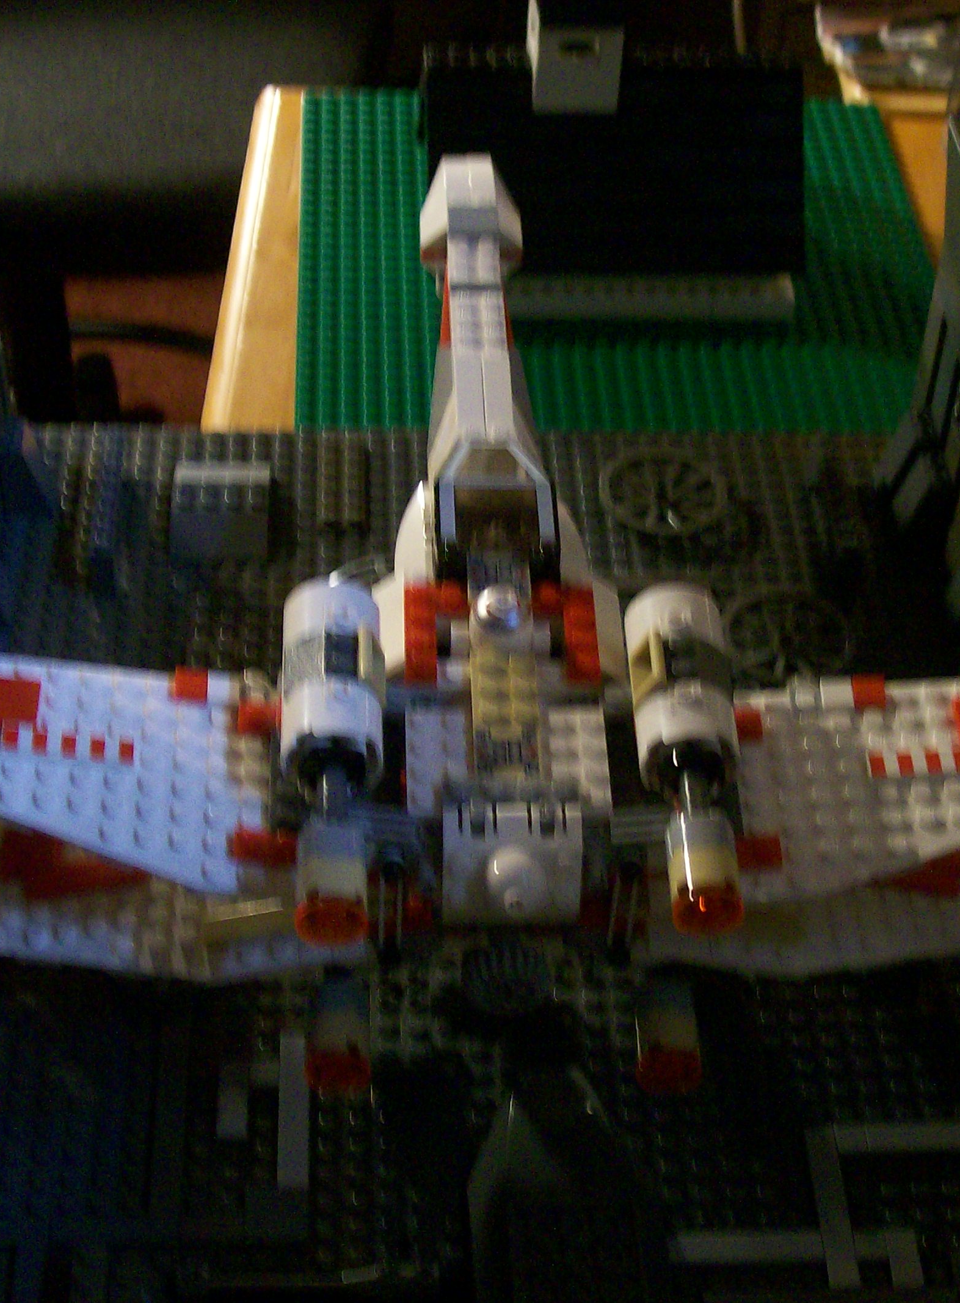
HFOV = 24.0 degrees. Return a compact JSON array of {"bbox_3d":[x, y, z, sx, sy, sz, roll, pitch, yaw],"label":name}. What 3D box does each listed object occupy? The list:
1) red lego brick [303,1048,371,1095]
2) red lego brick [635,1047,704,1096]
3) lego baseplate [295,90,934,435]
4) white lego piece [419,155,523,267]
[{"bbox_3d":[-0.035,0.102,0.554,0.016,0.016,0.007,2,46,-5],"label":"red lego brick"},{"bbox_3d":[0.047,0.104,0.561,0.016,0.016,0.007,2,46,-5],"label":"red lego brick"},{"bbox_3d":[0.057,-0.153,0.899,0.256,0.004,0.256,1,43,-4],"label":"lego baseplate"},{"bbox_3d":[-0.003,-0.147,0.727,0.032,0.023,0.063,2,46,-5],"label":"white lego piece"}]

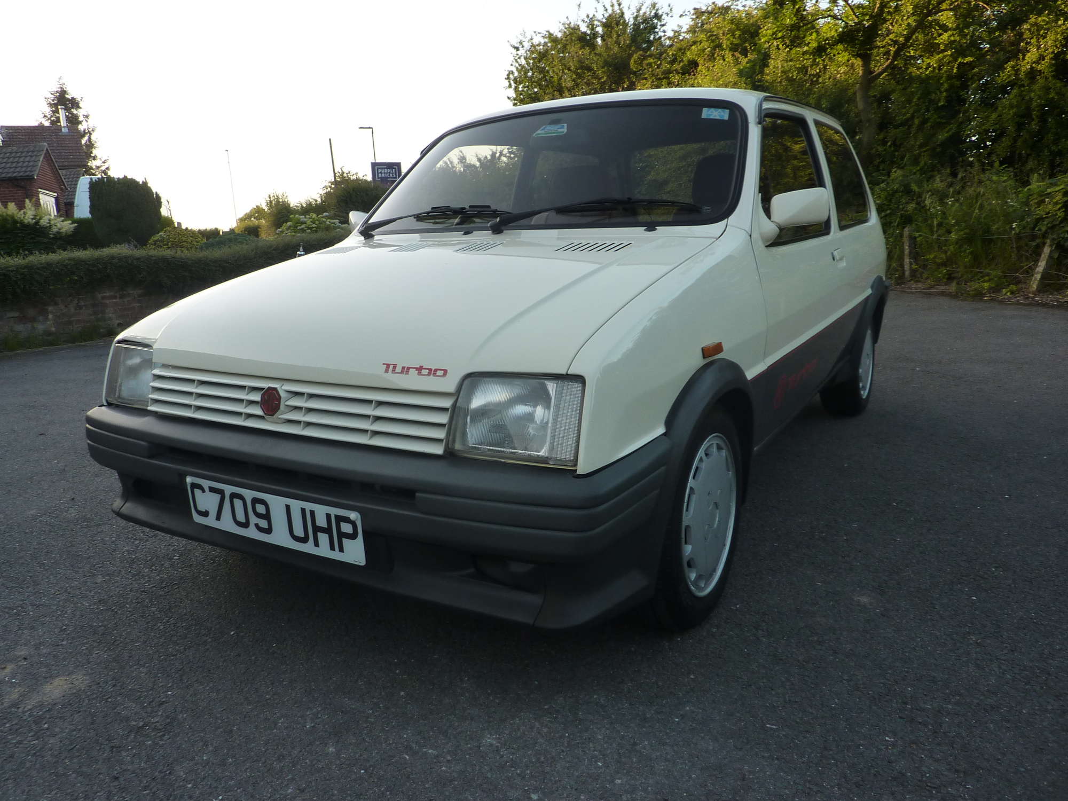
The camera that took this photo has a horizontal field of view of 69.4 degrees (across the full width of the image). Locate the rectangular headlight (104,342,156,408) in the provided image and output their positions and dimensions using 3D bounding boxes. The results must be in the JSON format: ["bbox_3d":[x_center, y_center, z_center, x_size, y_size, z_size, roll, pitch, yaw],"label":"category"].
[{"bbox_3d":[-0.985,-0.067,1.916,0.250,0.155,0.115,6,15,30],"label":"rectangular headlight"}]

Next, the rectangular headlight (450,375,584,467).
[{"bbox_3d":[-0.024,0.026,1.348,0.250,0.155,0.115,6,15,30],"label":"rectangular headlight"}]

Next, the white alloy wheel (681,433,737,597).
[{"bbox_3d":[0.350,0.258,1.822,0.145,0.375,0.375,6,15,30],"label":"white alloy wheel"}]

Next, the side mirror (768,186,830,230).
[{"bbox_3d":[0.707,-0.509,2.033,0.165,0.105,0.110,6,15,30],"label":"side mirror"}]

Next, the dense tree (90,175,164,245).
[{"bbox_3d":[-8.737,-3.769,16.500,1.400,1.950,1.400,-8,14,-26],"label":"dense tree"}]

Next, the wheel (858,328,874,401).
[{"bbox_3d":[1.521,-0.193,3.690,0.145,0.375,0.375,6,15,30],"label":"wheel"}]

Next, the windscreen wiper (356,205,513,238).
[{"bbox_3d":[-0.311,-0.566,2.471,0.590,0.085,0.090,6,15,30],"label":"windscreen wiper"}]

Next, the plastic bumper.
[{"bbox_3d":[-0.481,0.202,1.708,1.540,0.345,0.340,6,15,30],"label":"plastic bumper"}]

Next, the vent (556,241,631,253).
[{"bbox_3d":[0.153,-0.405,2.050,0.190,0.018,0.105,6,25,30],"label":"vent"}]

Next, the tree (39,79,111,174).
[{"bbox_3d":[-21.478,-10.725,36.000,3.300,8.000,3.300,-9,14,-28],"label":"tree"}]

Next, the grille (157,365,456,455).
[{"bbox_3d":[-0.526,0.013,1.599,0.890,0.115,0.075,6,15,30],"label":"grille"}]

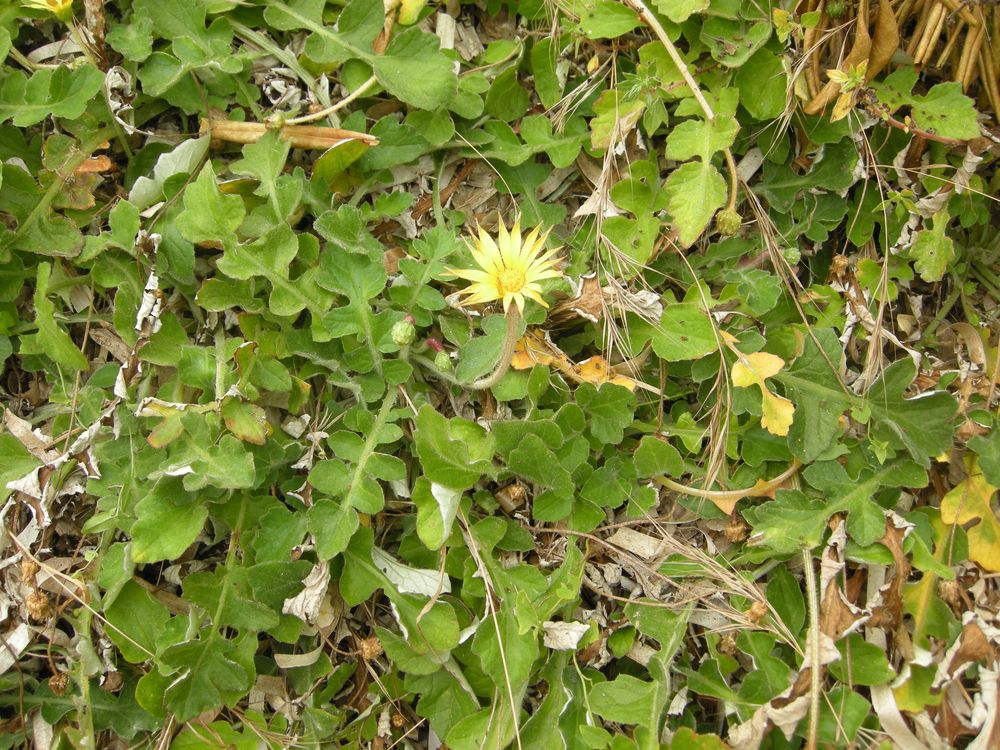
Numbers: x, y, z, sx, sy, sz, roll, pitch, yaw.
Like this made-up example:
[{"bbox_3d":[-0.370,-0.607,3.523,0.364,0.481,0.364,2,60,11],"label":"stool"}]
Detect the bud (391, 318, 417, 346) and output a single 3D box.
[{"bbox_3d":[-0.046,-0.020,0.482,0.011,0.011,0.012,15,96,-2],"label":"bud"}]

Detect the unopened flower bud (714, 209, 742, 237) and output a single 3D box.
[{"bbox_3d":[0.117,-0.078,0.515,0.013,0.013,0.013,5,34,-3],"label":"unopened flower bud"}]

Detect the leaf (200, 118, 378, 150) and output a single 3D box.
[{"bbox_3d":[-0.116,-0.133,0.561,0.098,0.007,0.013,6,62,3],"label":"leaf"}]

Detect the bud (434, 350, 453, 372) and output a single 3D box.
[{"bbox_3d":[-0.027,-0.006,0.488,0.008,0.011,0.008,-14,27,7],"label":"bud"}]

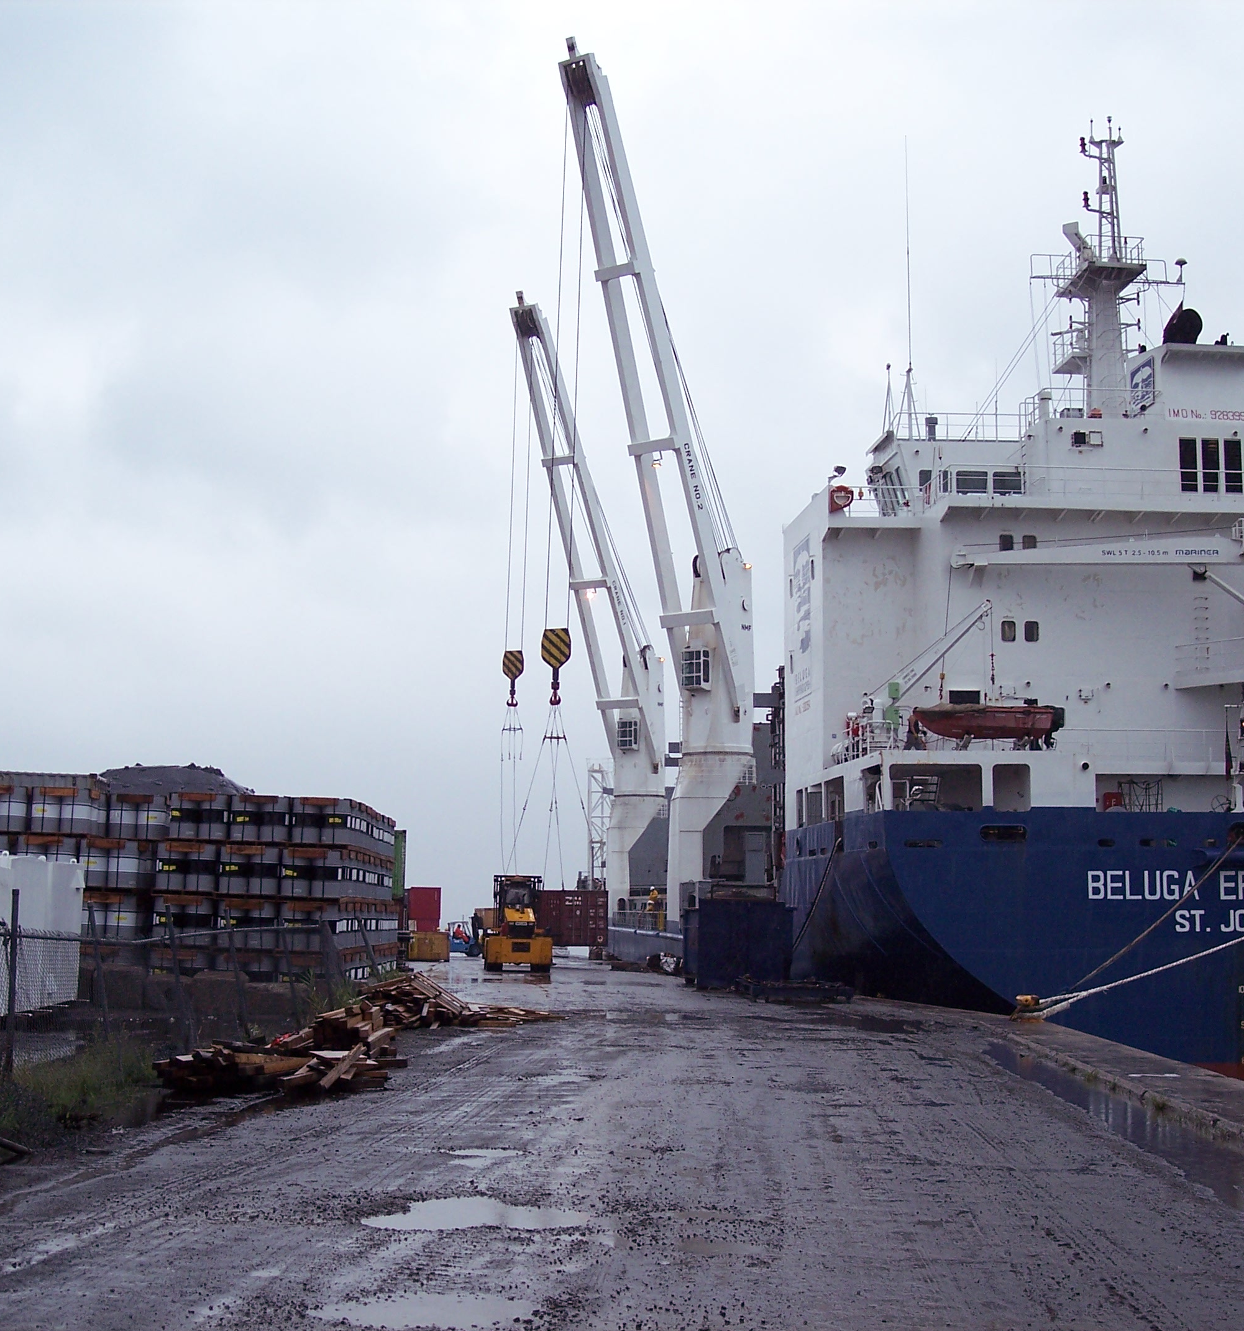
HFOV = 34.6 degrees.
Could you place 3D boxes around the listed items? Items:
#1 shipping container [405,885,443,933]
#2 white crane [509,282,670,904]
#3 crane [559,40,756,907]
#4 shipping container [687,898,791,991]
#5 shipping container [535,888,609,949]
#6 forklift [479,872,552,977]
[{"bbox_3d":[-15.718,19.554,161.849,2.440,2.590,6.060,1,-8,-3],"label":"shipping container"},{"bbox_3d":[-2.700,-4.420,150.859,4.400,44.254,18.139,-5,-9,36],"label":"white crane"},{"bbox_3d":[1.718,-9.488,107.680,4.400,44.430,18.519,-4,-9,32],"label":"crane"},{"bbox_3d":[3.233,8.035,57.820,2.580,2.500,5.600,1,-8,-3],"label":"shipping container"},{"bbox_3d":[-3.089,12.342,97.268,2.440,2.590,6.060,4,-9,-28],"label":"shipping container"},{"bbox_3d":[-4.005,10.059,77.948,2.700,3.600,6.200,1,-8,-3],"label":"forklift"}]

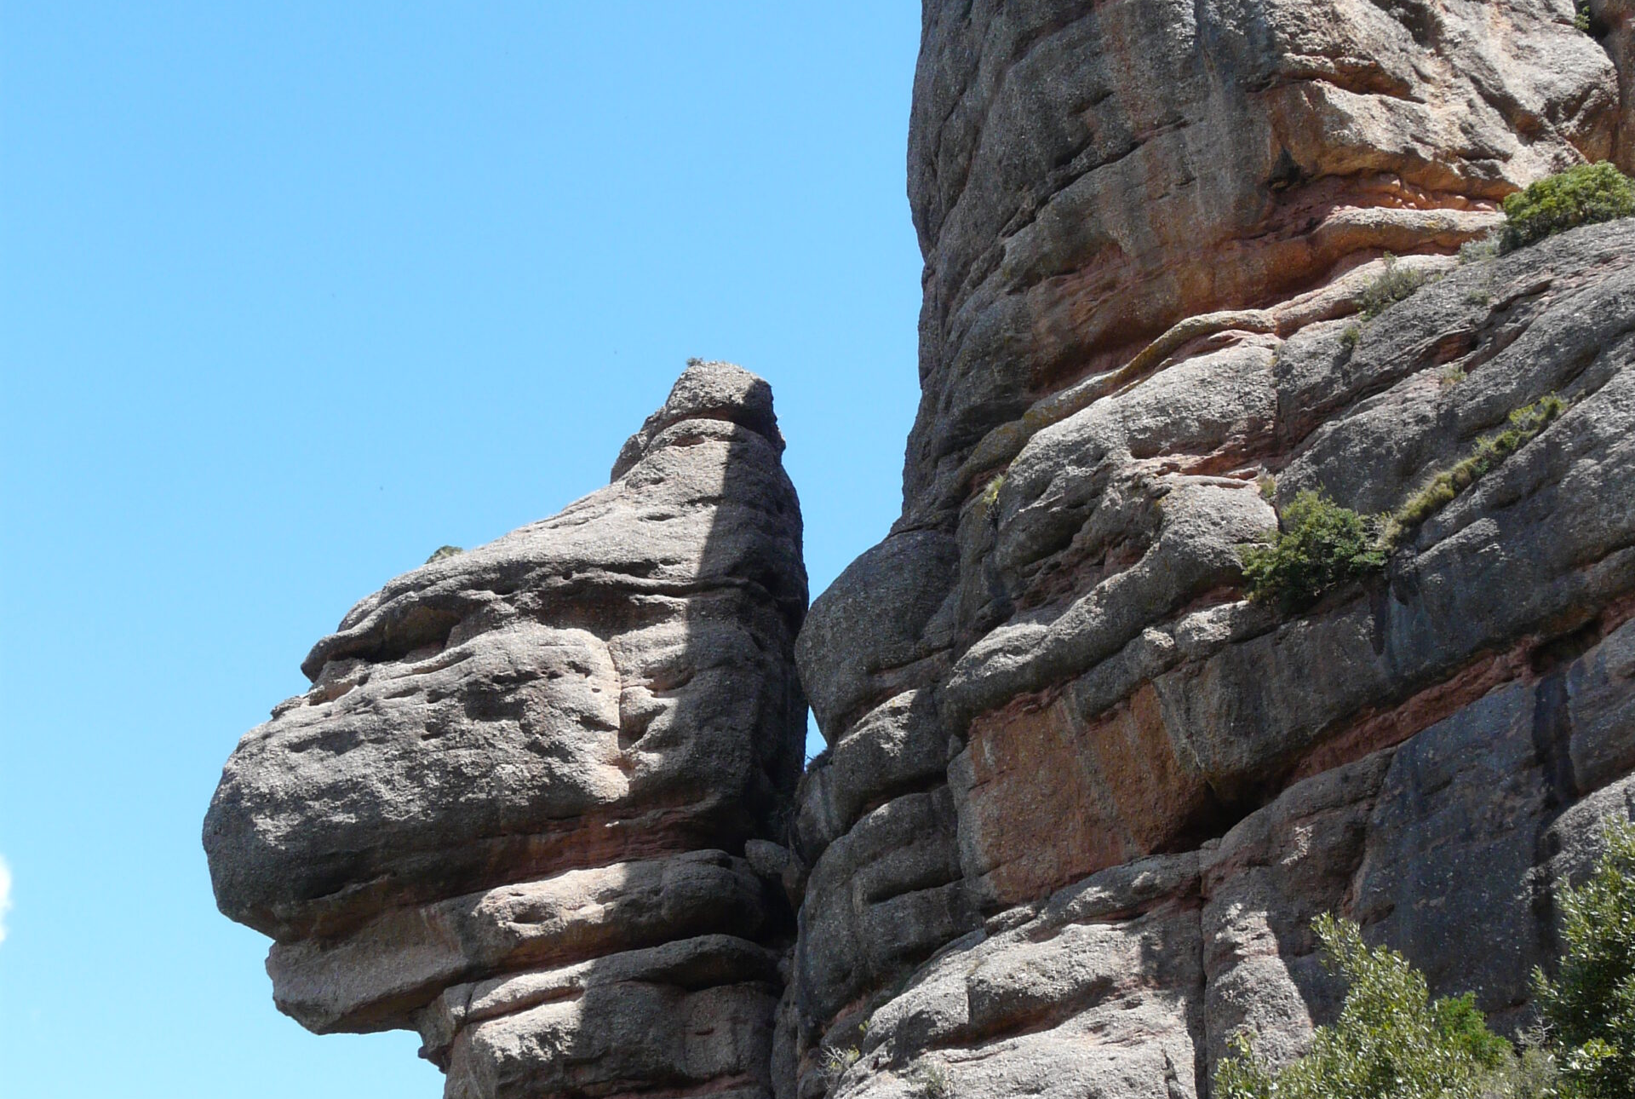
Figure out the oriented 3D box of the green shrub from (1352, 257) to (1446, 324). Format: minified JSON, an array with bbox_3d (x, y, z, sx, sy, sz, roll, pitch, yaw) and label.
[{"bbox_3d":[12.490,-5.570,54.000,1.850,1.350,1.500,0,-28,0],"label":"green shrub"}]

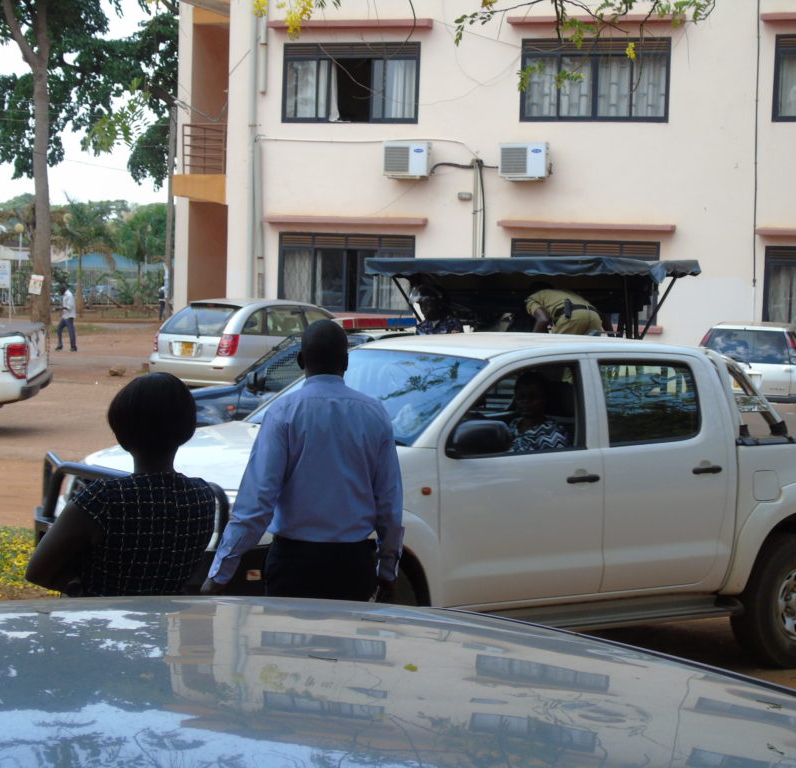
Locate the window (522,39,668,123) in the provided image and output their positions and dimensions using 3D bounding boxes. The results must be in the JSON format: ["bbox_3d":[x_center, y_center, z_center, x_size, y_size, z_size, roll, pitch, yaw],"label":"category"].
[{"bbox_3d":[3.030,-4.690,28.317,2.385,1.292,0.150,3,4,23],"label":"window"}]

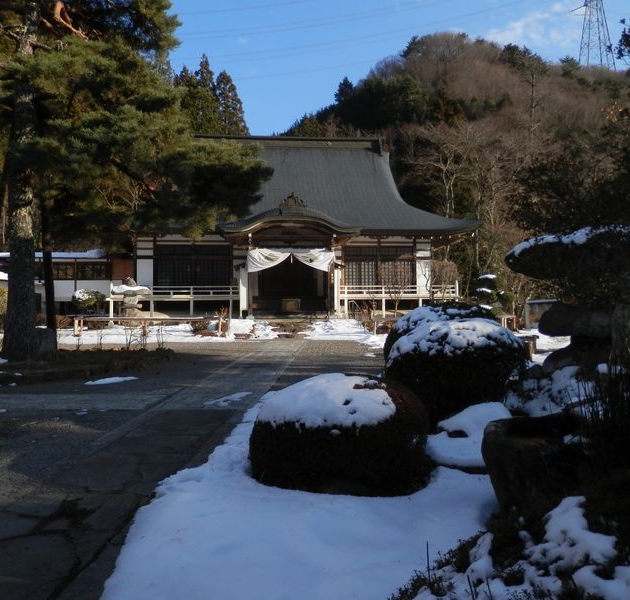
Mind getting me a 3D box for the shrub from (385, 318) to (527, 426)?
[{"bbox_3d":[1.739,0.814,7.100,1.740,1.173,1.620,0,-1,2],"label":"shrub"}]

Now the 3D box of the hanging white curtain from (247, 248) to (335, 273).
[{"bbox_3d":[-1.139,-1.914,28.000,4.250,1.163,0.350,0,-1,2],"label":"hanging white curtain"}]

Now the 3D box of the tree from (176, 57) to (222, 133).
[{"bbox_3d":[-11.393,-12.121,58.000,5.600,24.643,5.400,0,-1,2],"label":"tree"}]

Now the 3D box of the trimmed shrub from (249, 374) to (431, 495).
[{"bbox_3d":[0.223,1.046,5.050,1.570,0.789,1.450,0,-1,2],"label":"trimmed shrub"}]

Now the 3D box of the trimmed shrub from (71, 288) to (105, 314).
[{"bbox_3d":[-11.368,0.100,29.000,1.700,1.355,1.500,0,-1,2],"label":"trimmed shrub"}]

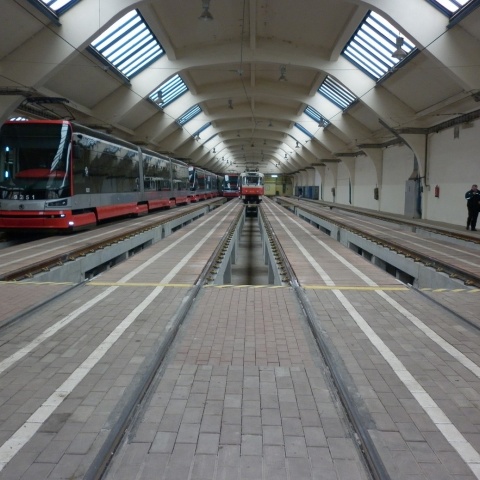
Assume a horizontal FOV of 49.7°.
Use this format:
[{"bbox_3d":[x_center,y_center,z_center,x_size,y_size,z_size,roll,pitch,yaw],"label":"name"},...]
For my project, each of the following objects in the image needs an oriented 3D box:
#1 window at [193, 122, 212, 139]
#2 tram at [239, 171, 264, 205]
[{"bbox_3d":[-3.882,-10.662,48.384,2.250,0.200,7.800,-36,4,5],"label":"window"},{"bbox_3d":[1.374,-6.059,58.421,2.500,3.300,14.500,1,6,1],"label":"tram"}]

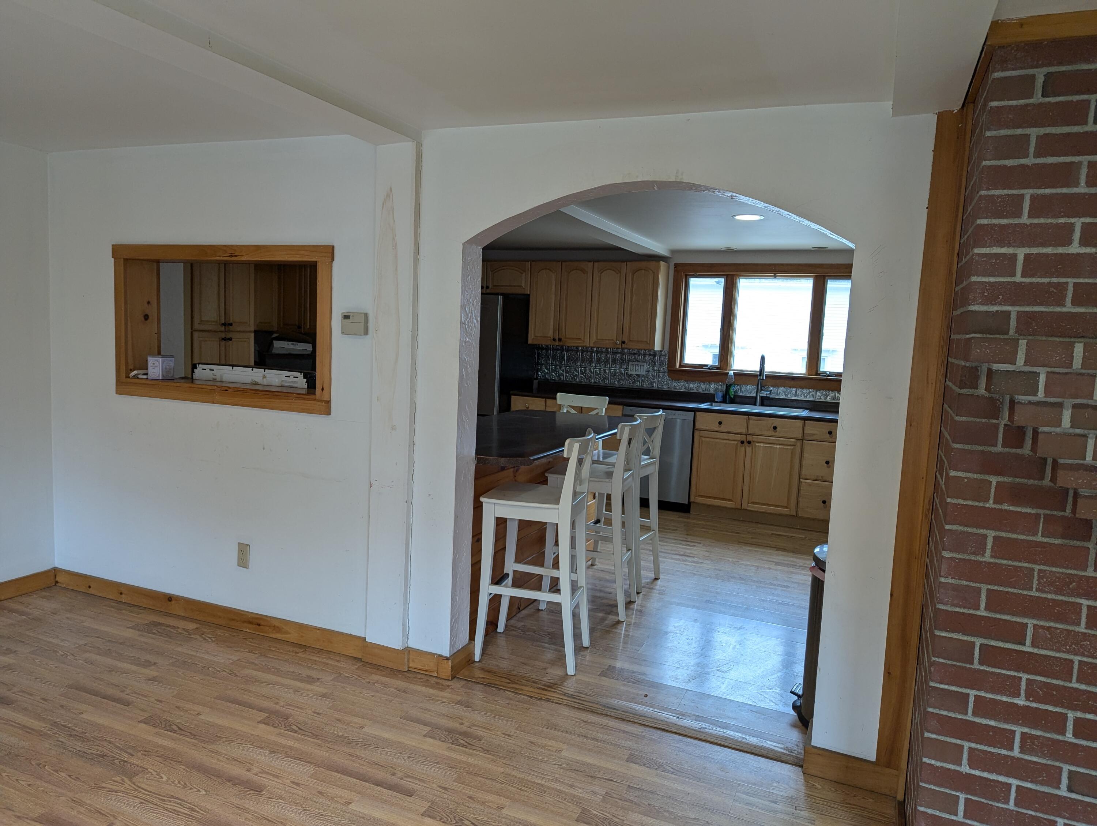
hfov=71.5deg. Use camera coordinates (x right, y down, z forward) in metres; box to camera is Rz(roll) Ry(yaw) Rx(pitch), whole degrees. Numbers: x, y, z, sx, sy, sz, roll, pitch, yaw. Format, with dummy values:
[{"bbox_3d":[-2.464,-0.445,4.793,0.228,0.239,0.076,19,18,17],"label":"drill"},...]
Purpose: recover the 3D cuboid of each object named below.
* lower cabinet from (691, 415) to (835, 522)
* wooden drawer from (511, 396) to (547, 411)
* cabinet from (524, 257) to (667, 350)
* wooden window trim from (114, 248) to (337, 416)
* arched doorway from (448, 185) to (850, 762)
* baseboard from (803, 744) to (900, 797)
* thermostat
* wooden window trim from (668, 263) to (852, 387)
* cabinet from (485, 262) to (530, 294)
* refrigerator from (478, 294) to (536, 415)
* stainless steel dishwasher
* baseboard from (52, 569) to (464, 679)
[{"bbox_3d":[1.854,0.416,6.314,1.206,0.805,0.610,5,6,24],"label":"lower cabinet"},{"bbox_3d":[-0.098,-0.083,6.978,0.336,0.145,0.480,5,6,21],"label":"wooden drawer"},{"bbox_3d":[0.445,-0.985,6.990,1.240,0.752,0.330,5,6,24],"label":"cabinet"},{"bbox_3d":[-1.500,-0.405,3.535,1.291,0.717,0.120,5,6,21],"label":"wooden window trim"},{"bbox_3d":[0.320,0.167,2.867,1.432,1.995,0.165,5,6,23],"label":"arched doorway"},{"bbox_3d":[1.008,1.186,2.539,0.293,0.100,0.022,5,6,23],"label":"baseboard"},{"bbox_3d":[-0.808,-0.374,3.198,0.127,0.090,0.030,5,6,21],"label":"thermostat"},{"bbox_3d":[1.891,-0.786,6.559,1.689,0.967,0.120,5,6,24],"label":"wooden window trim"},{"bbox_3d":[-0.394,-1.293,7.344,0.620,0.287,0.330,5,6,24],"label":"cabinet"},{"bbox_3d":[-0.716,-0.217,7.276,0.900,1.752,0.800,5,6,24],"label":"refrigerator"},{"bbox_3d":[1.013,0.372,6.669,0.616,0.863,0.610,5,6,24],"label":"stainless steel dishwasher"},{"bbox_3d":[-1.500,0.963,3.592,2.384,0.098,0.032,5,6,21],"label":"baseboard"}]

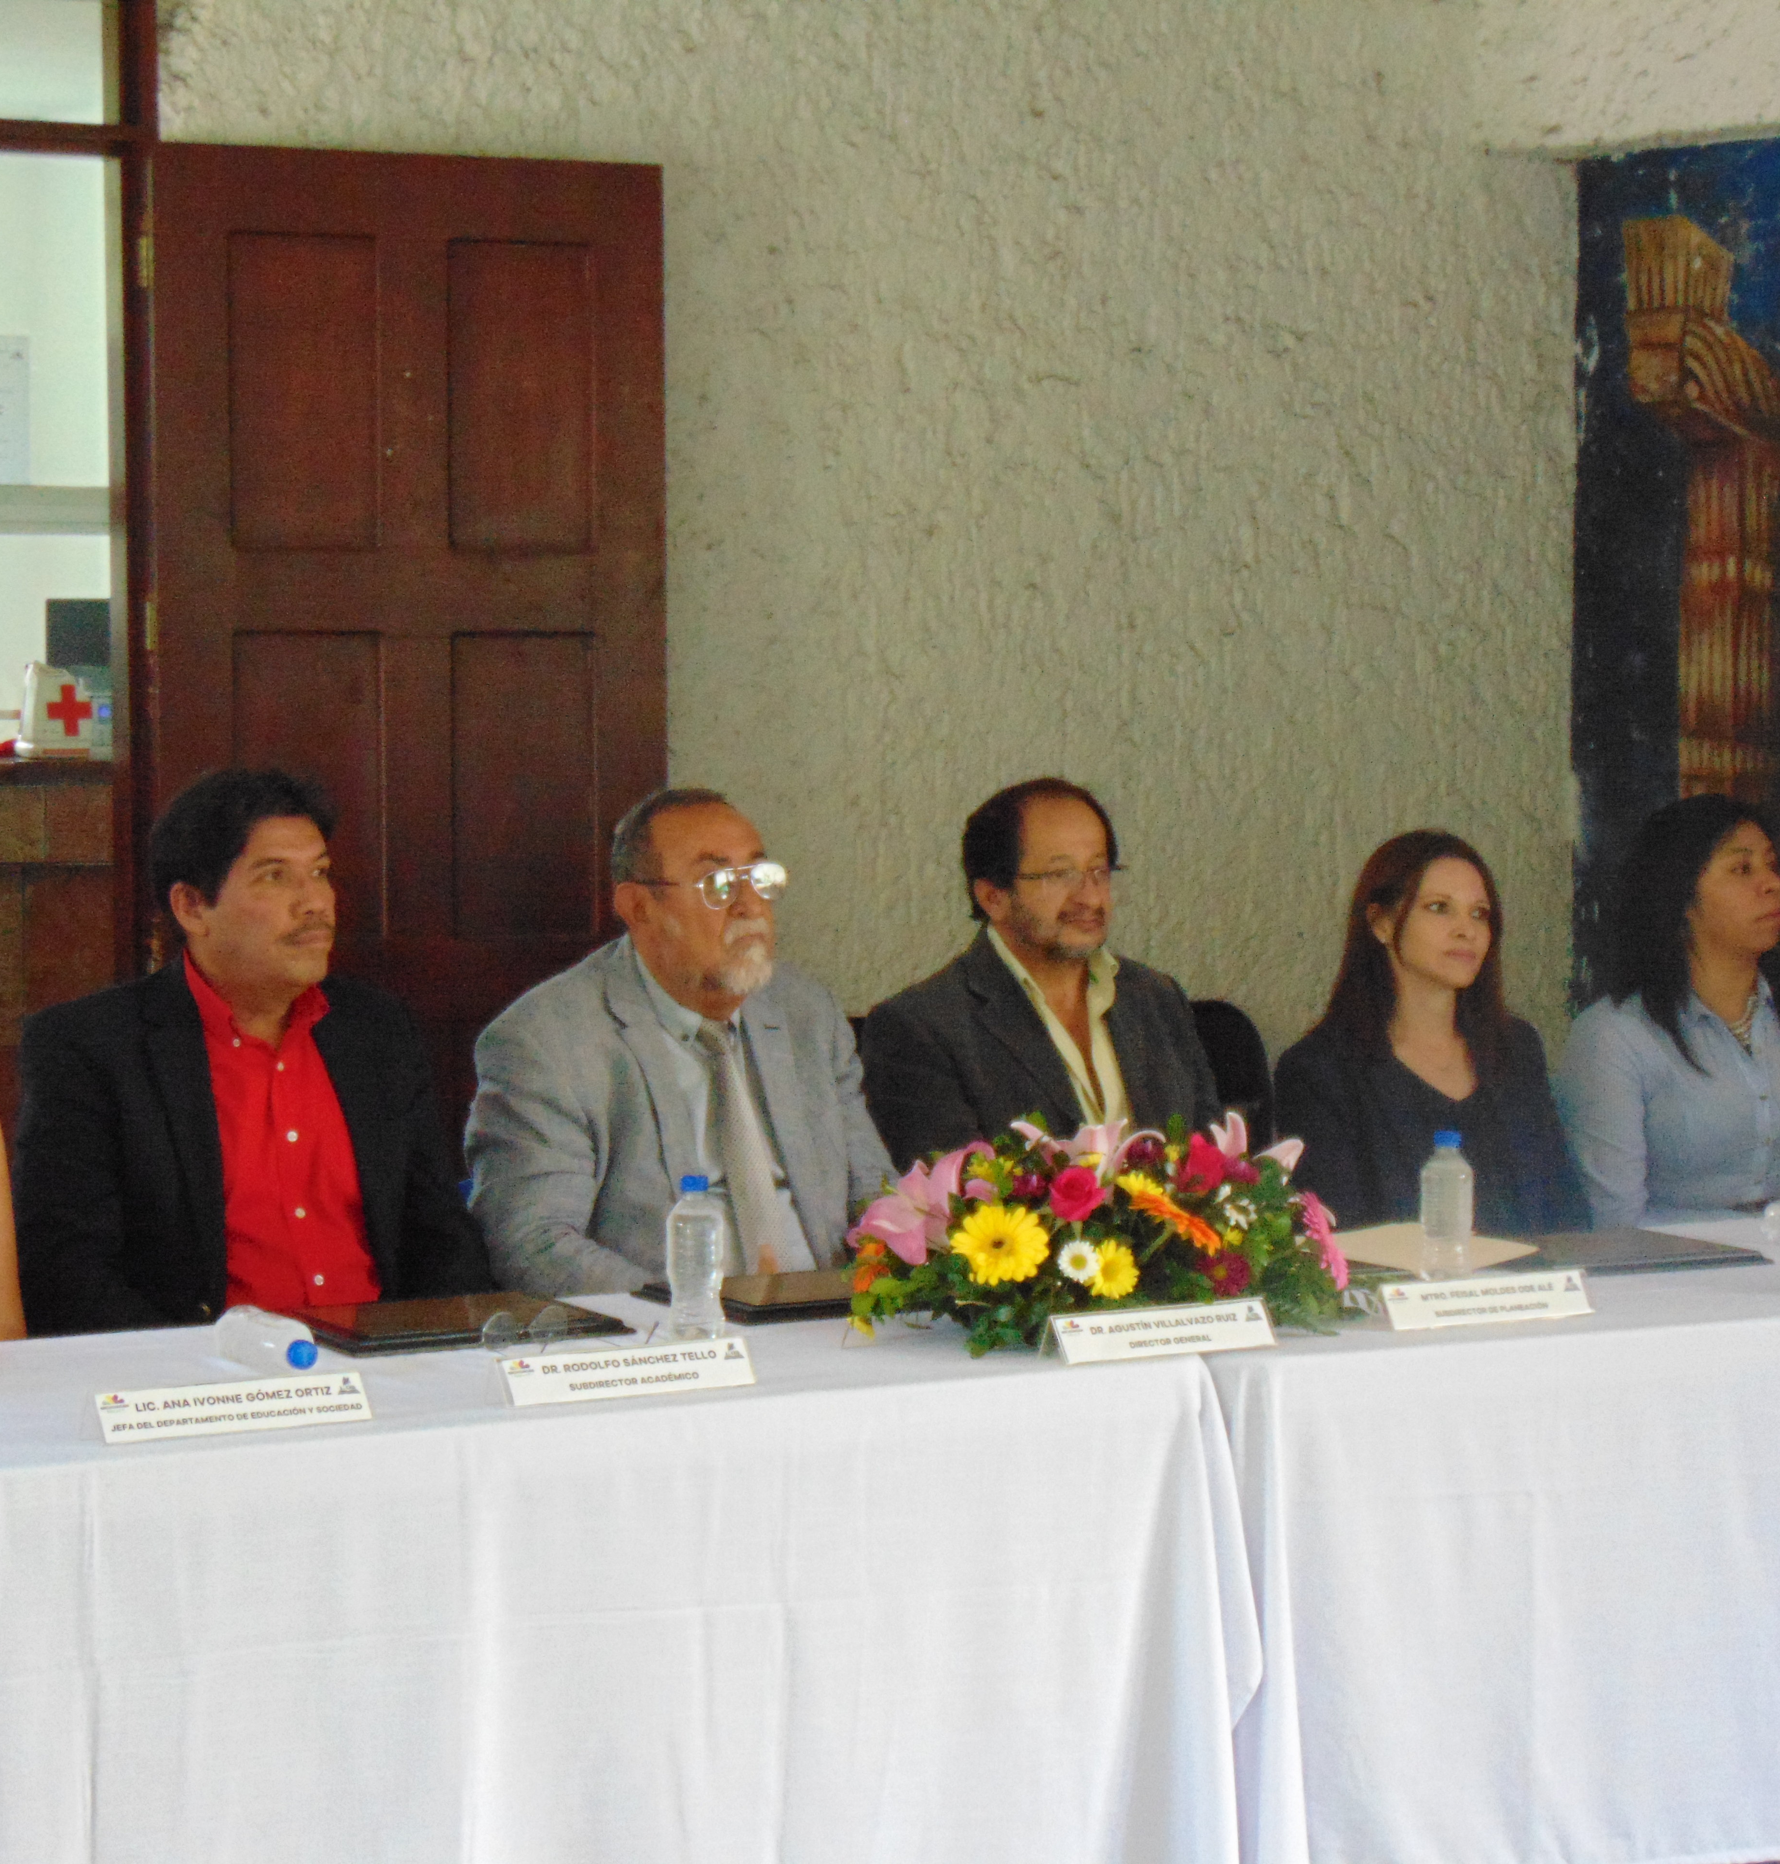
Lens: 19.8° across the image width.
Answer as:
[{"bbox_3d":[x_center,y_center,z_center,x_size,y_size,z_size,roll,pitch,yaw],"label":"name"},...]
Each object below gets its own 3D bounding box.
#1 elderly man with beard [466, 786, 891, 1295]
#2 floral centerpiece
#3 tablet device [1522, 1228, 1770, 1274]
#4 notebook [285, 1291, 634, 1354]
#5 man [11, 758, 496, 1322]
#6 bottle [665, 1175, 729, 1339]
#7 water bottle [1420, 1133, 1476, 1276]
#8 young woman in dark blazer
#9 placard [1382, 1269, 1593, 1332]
[{"bbox_3d":[-0.180,0.498,6.080,0.540,1.336,0.760,-2,5,-31],"label":"elderly man with beard"},{"bbox_3d":[0.242,0.317,5.844,0.580,0.230,0.400,-2,5,-30],"label":"floral centerpiece"},{"bbox_3d":[0.865,0.391,6.310,0.335,0.018,0.330,-2,4,-23],"label":"tablet device"},{"bbox_3d":[-0.502,0.444,5.803,0.349,0.020,0.255,-2,5,-30],"label":"notebook"},{"bbox_3d":[-0.652,0.501,5.846,0.550,1.360,0.700,-3,5,-35],"label":"man"},{"bbox_3d":[-0.218,0.364,5.749,0.067,0.187,0.067,0,4,0],"label":"bottle"},{"bbox_3d":[0.669,0.324,6.110,0.064,0.178,0.064,0,4,0],"label":"water bottle"},{"bbox_3d":[0.778,0.501,6.622,0.460,1.255,0.700,-2,4,-28],"label":"young woman in dark blazer"},{"bbox_3d":[0.671,0.415,5.762,0.279,0.045,0.050,-2,5,-29],"label":"placard"}]

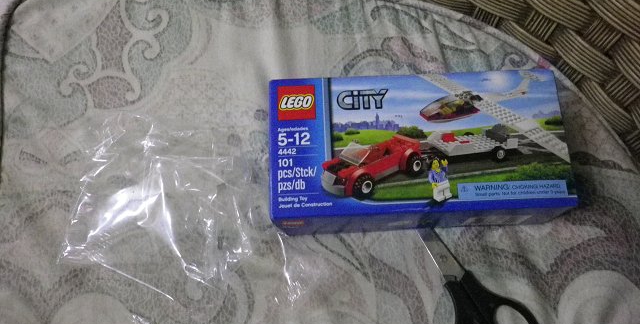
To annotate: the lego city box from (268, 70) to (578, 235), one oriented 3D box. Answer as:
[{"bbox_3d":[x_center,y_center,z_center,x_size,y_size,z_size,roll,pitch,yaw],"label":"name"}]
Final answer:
[{"bbox_3d":[0.090,-0.009,0.504,0.262,0.065,0.137,-3,71,3],"label":"lego city box"}]

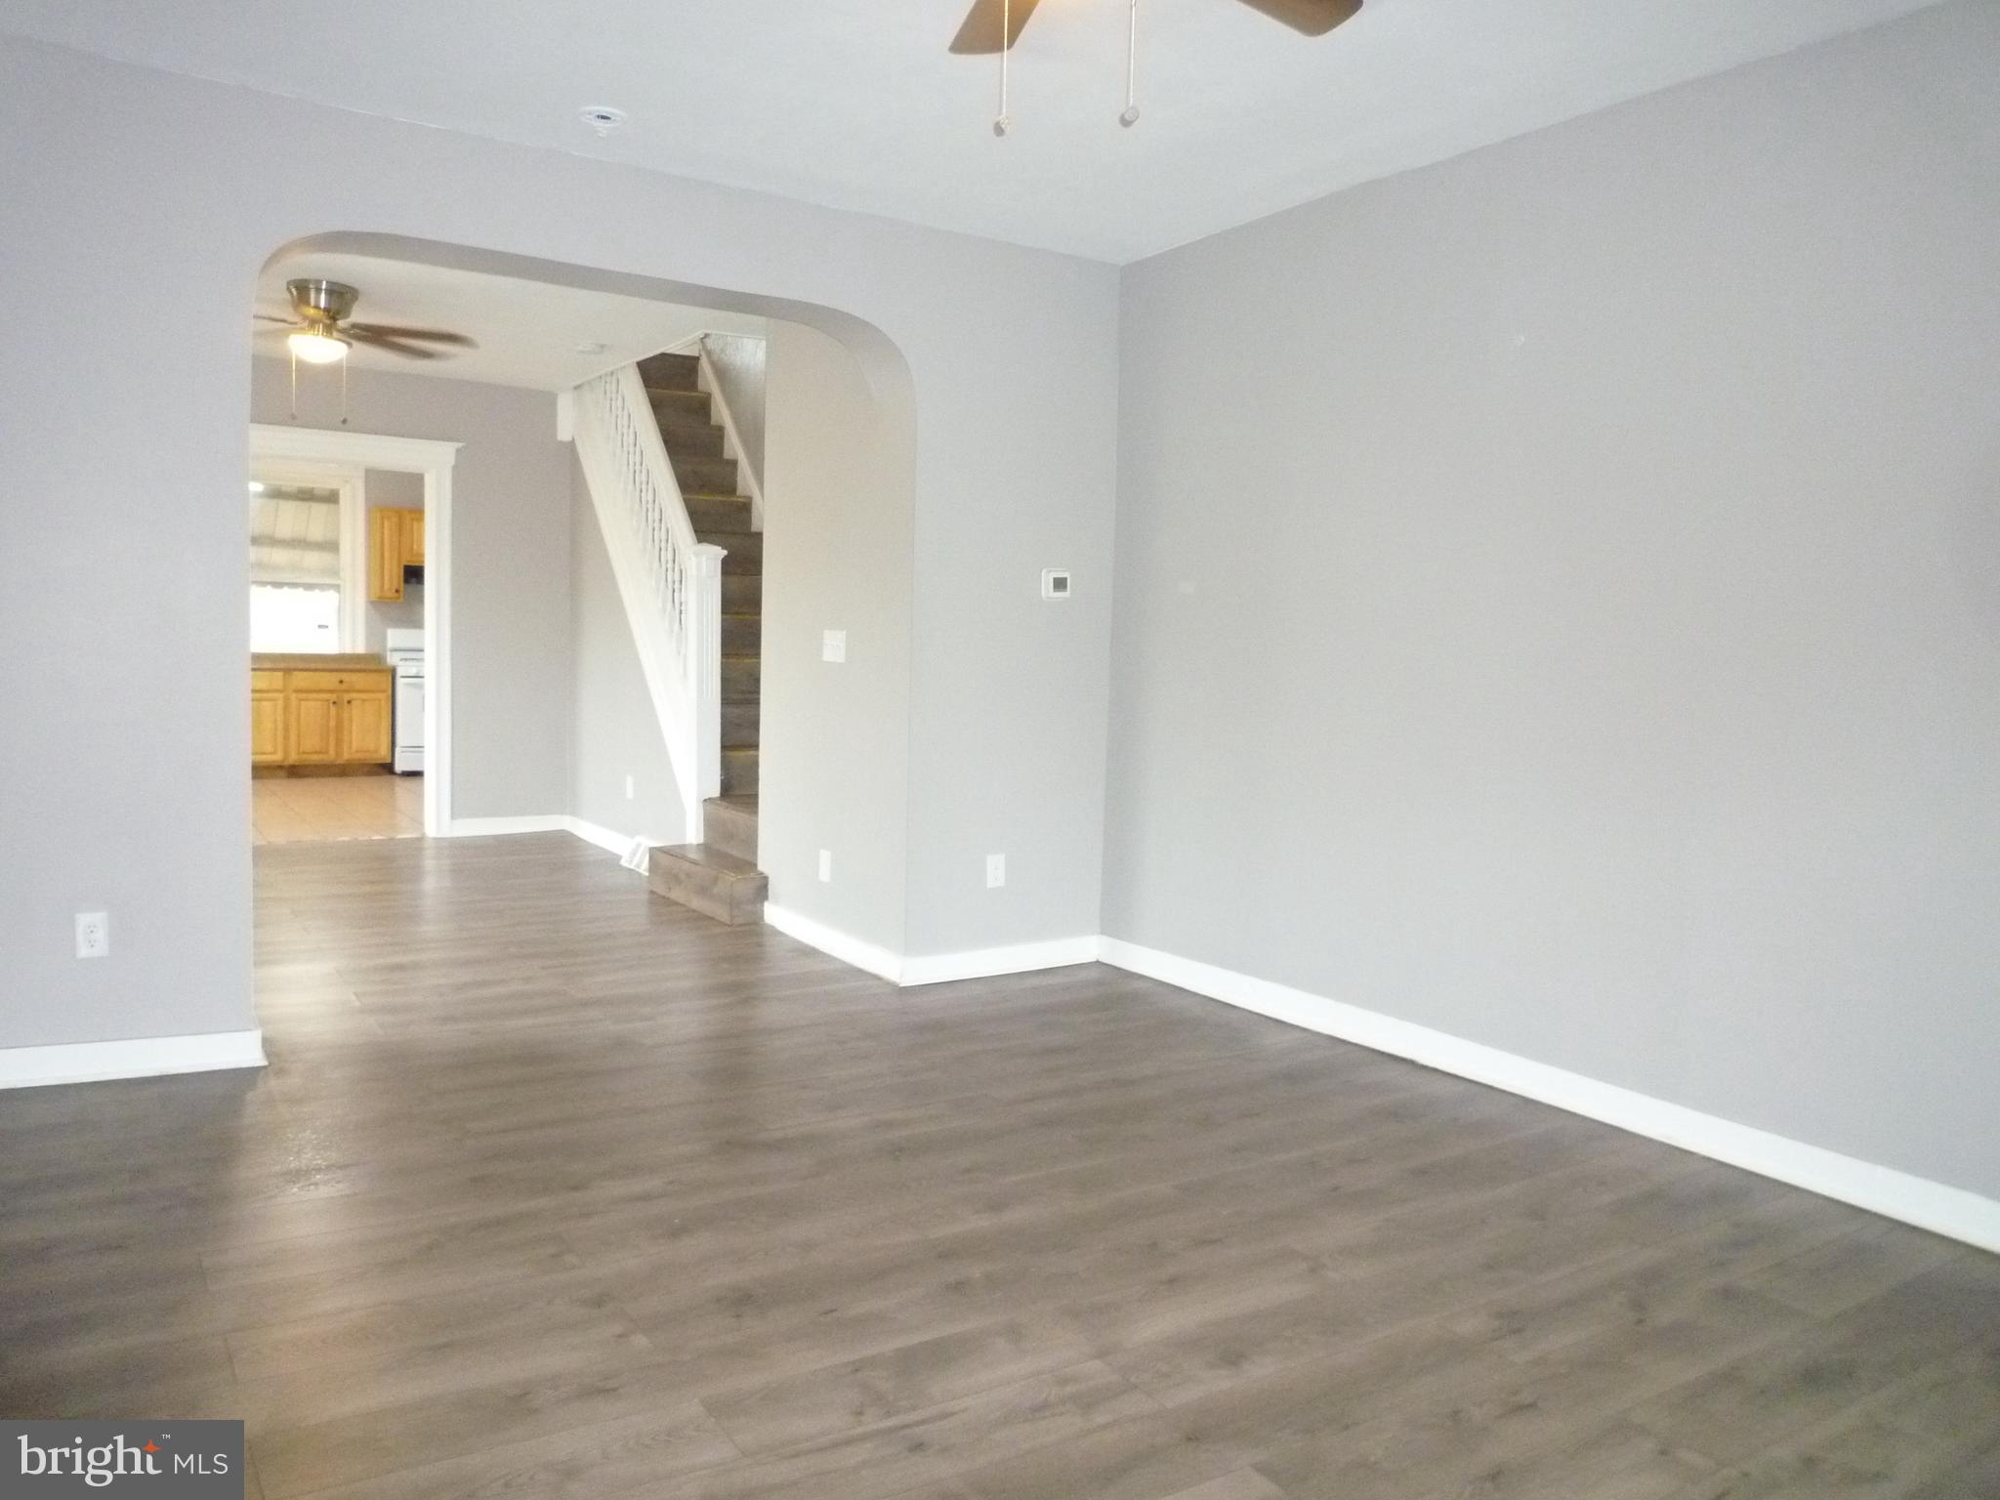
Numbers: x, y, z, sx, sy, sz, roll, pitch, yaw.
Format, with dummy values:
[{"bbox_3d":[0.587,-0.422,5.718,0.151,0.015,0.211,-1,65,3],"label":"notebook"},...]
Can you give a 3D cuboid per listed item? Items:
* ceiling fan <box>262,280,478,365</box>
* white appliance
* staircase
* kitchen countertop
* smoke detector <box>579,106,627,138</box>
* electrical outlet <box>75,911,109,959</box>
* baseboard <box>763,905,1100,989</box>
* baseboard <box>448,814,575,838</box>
[{"bbox_3d":[-2.796,-1.750,5.962,1.220,0.340,1.220,-1,5,-32],"label":"ceiling fan"},{"bbox_3d":[-4.710,-0.406,12.116,0.760,1.190,0.690,-1,5,-32],"label":"white appliance"},{"bbox_3d":[-1.457,-0.820,7.274,0.958,2.850,2.953,-1,5,-32],"label":"staircase"},{"bbox_3d":[-5.739,-0.710,11.475,1.596,0.120,0.638,-1,5,-32],"label":"kitchen countertop"},{"bbox_3d":[-1.058,-1.658,3.843,0.125,0.045,0.125,-1,5,-32],"label":"smoke detector"},{"bbox_3d":[-2.304,0.472,3.668,0.072,0.115,0.010,-1,5,-32],"label":"electrical outlet"},{"bbox_3d":[-0.303,0.701,5.638,0.872,0.100,1.254,-1,5,-32],"label":"baseboard"},{"bbox_3d":[-2.876,0.440,8.479,0.663,0.096,0.017,-1,5,-32],"label":"baseboard"}]

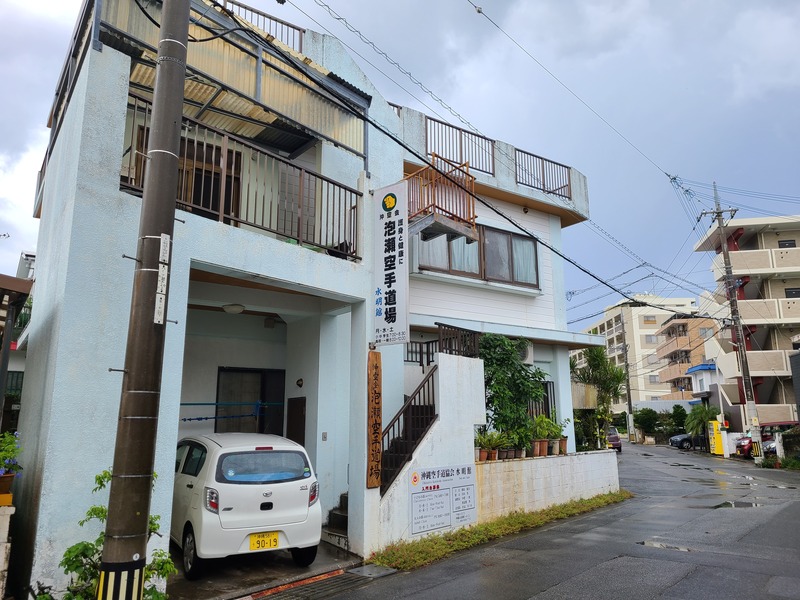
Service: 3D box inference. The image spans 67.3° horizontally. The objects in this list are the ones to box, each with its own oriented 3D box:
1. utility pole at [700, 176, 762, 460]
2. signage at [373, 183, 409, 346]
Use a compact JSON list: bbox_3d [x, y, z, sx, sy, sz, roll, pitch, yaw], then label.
[{"bbox_3d":[14.201,0.728,25.420,1.600,12.130,0.500,-5,-12,13],"label":"utility pole"},{"bbox_3d":[-0.102,-0.491,8.002,0.550,2.190,0.060,-9,-15,36],"label":"signage"}]

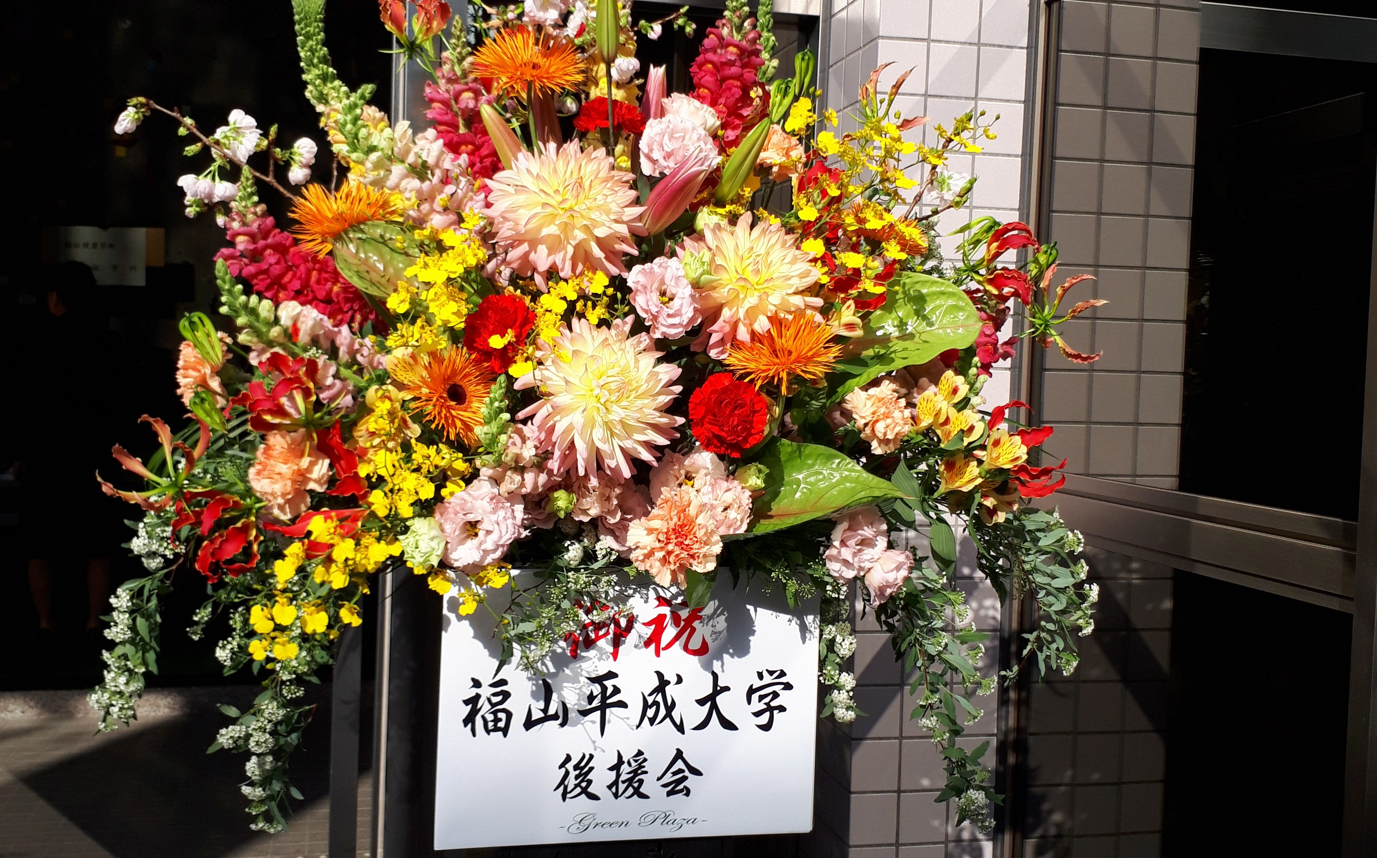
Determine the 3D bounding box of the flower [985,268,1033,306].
[{"bbox_3d":[0.363,-0.161,1.620,0.055,0.045,0.045,1,-6,-11],"label":"flower"}]

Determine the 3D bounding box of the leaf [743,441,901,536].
[{"bbox_3d":[0.137,0.064,1.460,0.165,0.110,0.045,2,-37,-6],"label":"leaf"}]

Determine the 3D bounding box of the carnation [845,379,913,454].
[{"bbox_3d":[0.189,-0.013,1.420,0.069,0.073,0.055,2,-12,-7],"label":"carnation"}]

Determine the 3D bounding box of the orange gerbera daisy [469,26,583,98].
[{"bbox_3d":[-0.163,-0.366,1.430,0.114,0.038,0.112,2,41,2],"label":"orange gerbera daisy"}]

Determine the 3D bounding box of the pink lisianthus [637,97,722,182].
[{"bbox_3d":[-0.008,-0.260,1.275,0.070,0.074,0.058,2,2,-3],"label":"pink lisianthus"}]

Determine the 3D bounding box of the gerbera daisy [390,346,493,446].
[{"bbox_3d":[-0.254,-0.035,1.480,0.105,0.105,0.045,2,-6,3],"label":"gerbera daisy"}]

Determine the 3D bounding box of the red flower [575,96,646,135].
[{"bbox_3d":[-0.085,-0.343,1.560,0.076,0.048,0.070,2,2,-2],"label":"red flower"}]

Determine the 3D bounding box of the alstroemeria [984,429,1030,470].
[{"bbox_3d":[0.333,0.022,1.500,0.045,0.044,0.048,1,-12,-21],"label":"alstroemeria"}]

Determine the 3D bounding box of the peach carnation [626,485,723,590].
[{"bbox_3d":[-0.011,0.091,1.210,0.083,0.087,0.058,2,2,0],"label":"peach carnation"}]

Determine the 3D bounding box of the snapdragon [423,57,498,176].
[{"bbox_3d":[-0.246,-0.341,1.560,0.078,0.138,0.070,-7,2,5],"label":"snapdragon"}]

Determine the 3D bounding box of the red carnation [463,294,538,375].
[{"bbox_3d":[-0.182,-0.093,1.380,0.069,0.076,0.055,2,-12,3],"label":"red carnation"}]

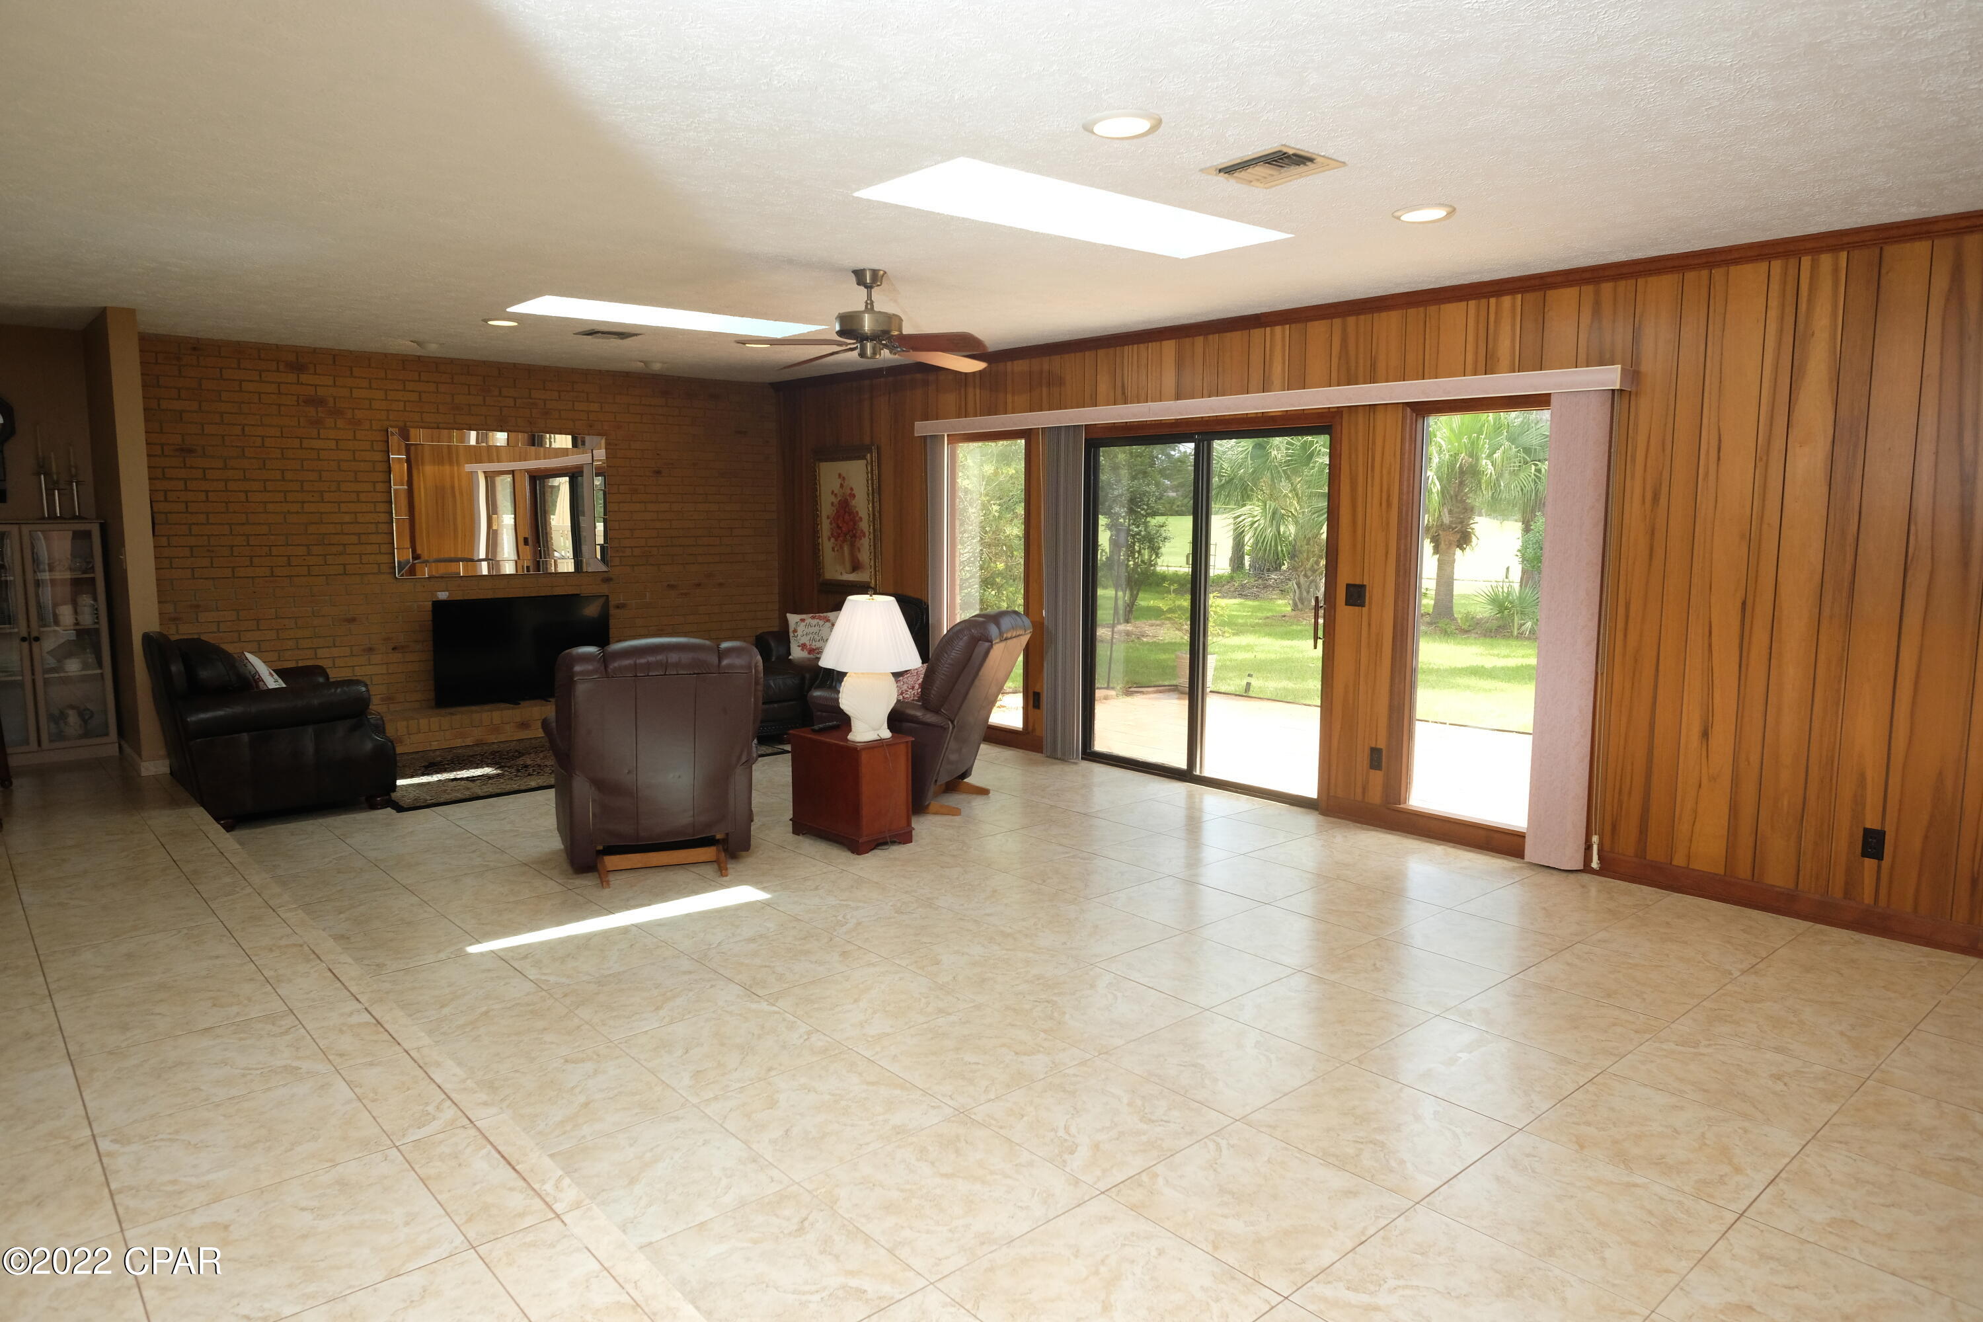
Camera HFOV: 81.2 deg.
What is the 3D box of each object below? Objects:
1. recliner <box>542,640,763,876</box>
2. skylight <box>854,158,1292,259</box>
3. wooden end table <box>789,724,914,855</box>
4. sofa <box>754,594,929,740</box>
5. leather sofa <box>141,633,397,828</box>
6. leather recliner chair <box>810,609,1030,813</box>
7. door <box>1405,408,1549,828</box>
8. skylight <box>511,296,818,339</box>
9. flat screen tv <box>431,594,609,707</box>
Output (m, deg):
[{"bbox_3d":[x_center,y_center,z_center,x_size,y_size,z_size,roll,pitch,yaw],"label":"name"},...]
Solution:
[{"bbox_3d":[-1.595,0.375,5.318,0.860,1.040,0.980,-3,8,-26],"label":"recliner"},{"bbox_3d":[0.368,-1.699,4.347,1.640,0.080,0.570,-6,9,-41],"label":"skylight"},{"bbox_3d":[-0.671,0.605,5.604,0.330,0.515,0.560,-6,9,-41],"label":"wooden end table"},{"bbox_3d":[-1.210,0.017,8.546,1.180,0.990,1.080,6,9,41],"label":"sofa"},{"bbox_3d":[-3.918,0.307,6.300,1.020,0.940,1.140,-6,9,-41],"label":"leather sofa"},{"bbox_3d":[-0.377,0.234,6.468,1.000,1.050,0.860,2,7,19],"label":"leather recliner chair"},{"bbox_3d":[2.276,-0.194,5.384,0.090,1.920,0.720,-6,9,-41],"label":"door"},{"bbox_3d":[-1.793,-1.962,6.551,1.610,0.080,0.550,-6,9,-41],"label":"skylight"},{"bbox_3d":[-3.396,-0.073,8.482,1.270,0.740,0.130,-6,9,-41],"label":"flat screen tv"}]

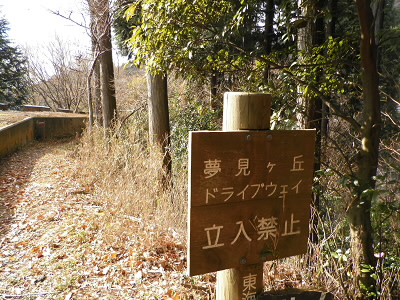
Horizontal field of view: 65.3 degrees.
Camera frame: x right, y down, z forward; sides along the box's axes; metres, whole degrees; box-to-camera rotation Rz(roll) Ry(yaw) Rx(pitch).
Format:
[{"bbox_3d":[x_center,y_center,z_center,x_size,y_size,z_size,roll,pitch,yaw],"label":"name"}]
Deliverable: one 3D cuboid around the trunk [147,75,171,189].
[{"bbox_3d":[-0.644,-0.329,5.000,0.350,1.850,0.350,-3,9,-9],"label":"trunk"}]

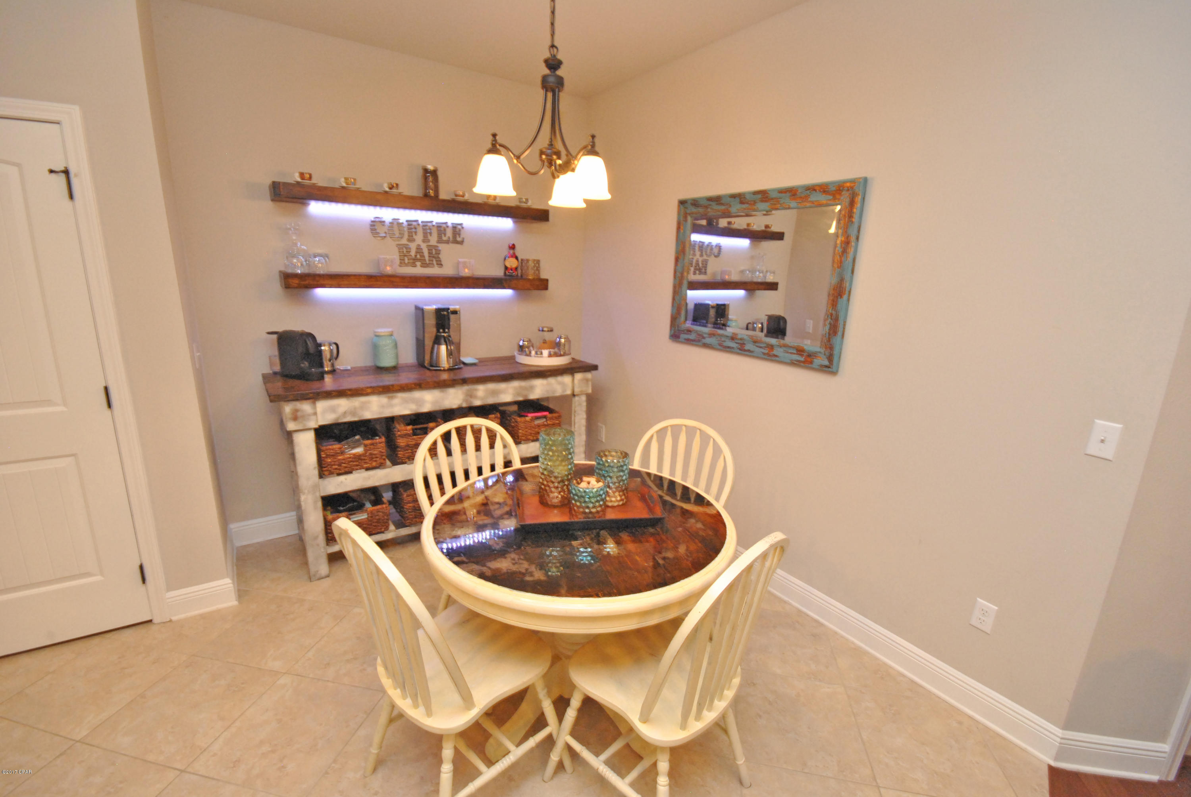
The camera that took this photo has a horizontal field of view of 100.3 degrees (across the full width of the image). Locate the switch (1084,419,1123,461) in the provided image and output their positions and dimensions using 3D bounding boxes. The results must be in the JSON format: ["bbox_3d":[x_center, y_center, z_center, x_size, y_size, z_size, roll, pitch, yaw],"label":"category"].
[{"bbox_3d":[1.562,0.129,1.528,0.010,0.116,0.070,-8,17,-34],"label":"switch"}]

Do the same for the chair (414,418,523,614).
[{"bbox_3d":[-0.384,0.604,2.048,0.540,0.970,0.500,12,17,36],"label":"chair"}]

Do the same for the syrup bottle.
[{"bbox_3d":[-0.561,-0.925,3.329,0.094,0.212,0.092,-8,17,-36],"label":"syrup bottle"}]

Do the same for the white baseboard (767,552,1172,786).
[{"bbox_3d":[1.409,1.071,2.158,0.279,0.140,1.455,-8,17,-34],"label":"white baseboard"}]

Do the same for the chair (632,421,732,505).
[{"bbox_3d":[0.226,0.604,2.135,0.540,0.970,0.500,-10,18,-40],"label":"chair"}]

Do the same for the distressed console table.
[{"bbox_3d":[-0.903,0.318,3.103,1.840,1.005,0.546,-8,17,-36],"label":"distressed console table"}]

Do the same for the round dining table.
[{"bbox_3d":[-0.064,0.771,1.848,1.075,0.760,1.075,2,13,0],"label":"round dining table"}]

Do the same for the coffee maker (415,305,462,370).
[{"bbox_3d":[-0.966,-0.383,3.058,0.210,0.360,0.265,-7,16,-32],"label":"coffee maker"}]

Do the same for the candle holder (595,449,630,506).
[{"bbox_3d":[0.062,0.290,1.815,0.119,0.173,0.119,2,13,0],"label":"candle holder"}]

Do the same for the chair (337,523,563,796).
[{"bbox_3d":[-0.425,0.741,1.456,0.478,1.007,0.578,14,18,39],"label":"chair"}]

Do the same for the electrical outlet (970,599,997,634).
[{"bbox_3d":[1.444,0.811,1.847,0.007,0.114,0.070,-8,17,-34],"label":"electrical outlet"}]

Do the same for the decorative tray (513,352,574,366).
[{"bbox_3d":[-0.351,-0.281,3.372,0.386,0.046,0.386,2,14,0],"label":"decorative tray"}]

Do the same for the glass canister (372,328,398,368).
[{"bbox_3d":[-1.263,-0.303,2.987,0.130,0.221,0.130,-8,17,-34],"label":"glass canister"}]

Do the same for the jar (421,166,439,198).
[{"bbox_3d":[-0.972,-1.267,2.924,0.094,0.188,0.094,2,13,0],"label":"jar"}]

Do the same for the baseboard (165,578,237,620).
[{"bbox_3d":[-1.825,0.925,2.310,0.244,0.140,0.025,-8,17,-34],"label":"baseboard"}]

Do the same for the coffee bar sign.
[{"bbox_3d":[-1.077,-0.948,3.053,0.573,0.274,0.020,-8,17,-34],"label":"coffee bar sign"}]

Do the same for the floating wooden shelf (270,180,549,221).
[{"bbox_3d":[-1.002,-1.136,2.940,1.535,0.080,0.204,-8,17,-34],"label":"floating wooden shelf"}]

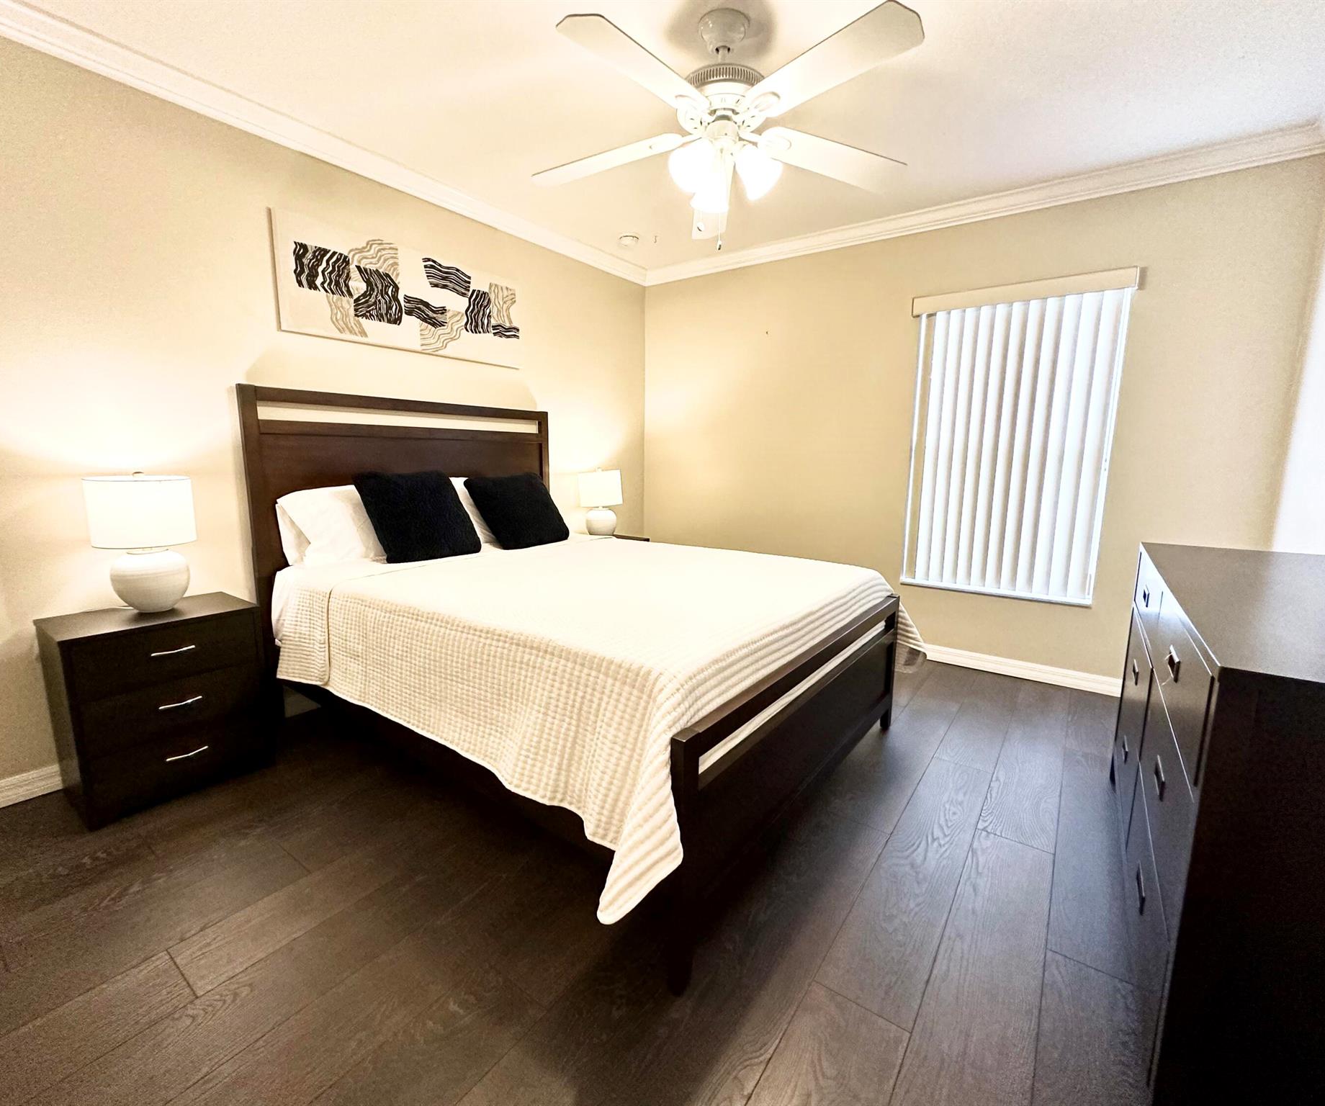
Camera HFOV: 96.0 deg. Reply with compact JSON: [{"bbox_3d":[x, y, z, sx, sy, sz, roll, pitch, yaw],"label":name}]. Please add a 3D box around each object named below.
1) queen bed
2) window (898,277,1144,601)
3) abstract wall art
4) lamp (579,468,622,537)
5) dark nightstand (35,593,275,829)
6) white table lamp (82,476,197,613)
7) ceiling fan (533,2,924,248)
[{"bbox_3d":[-0.350,0.052,2.447,2.140,1.400,1.700,7,11,35],"label":"queen bed"},{"bbox_3d":[1.771,-0.565,3.104,0.950,1.560,0.100,7,11,35],"label":"window"},{"bbox_3d":[-1.186,-1.215,2.899,0.035,0.470,1.270,7,11,35],"label":"abstract wall art"},{"bbox_3d":[-0.412,-0.337,4.010,0.285,0.477,0.285,0,9,0],"label":"lamp"},{"bbox_3d":[-1.744,0.504,2.085,0.385,0.600,0.515,7,11,35],"label":"dark nightstand"},{"bbox_3d":[-1.780,-0.037,2.056,0.285,0.477,0.285,7,11,35],"label":"white table lamp"},{"bbox_3d":[0.172,-1.298,1.849,1.290,0.610,1.270,7,11,35],"label":"ceiling fan"}]

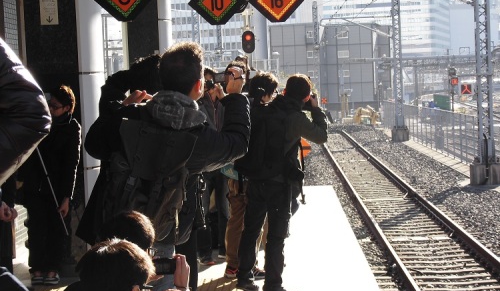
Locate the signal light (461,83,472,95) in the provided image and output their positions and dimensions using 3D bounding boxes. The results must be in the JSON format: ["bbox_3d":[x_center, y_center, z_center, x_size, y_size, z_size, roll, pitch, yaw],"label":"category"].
[{"bbox_3d":[5.792,-1.517,31.300,0.330,0.330,0.160,-2,3,5],"label":"signal light"}]

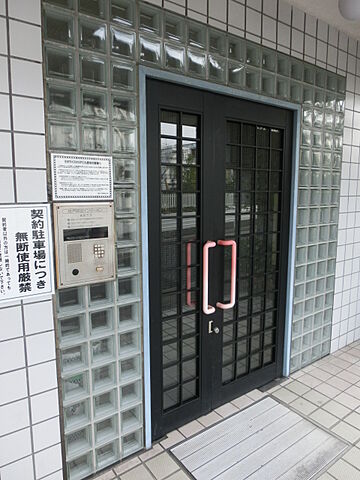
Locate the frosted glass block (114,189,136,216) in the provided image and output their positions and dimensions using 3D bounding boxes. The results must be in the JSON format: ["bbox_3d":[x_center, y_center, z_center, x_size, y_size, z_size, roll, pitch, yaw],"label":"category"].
[{"bbox_3d":[-0.305,-0.199,1.759,0.145,0.145,0.090,-6,10,-36],"label":"frosted glass block"}]

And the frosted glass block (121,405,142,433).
[{"bbox_3d":[-0.302,1.024,1.951,0.147,0.147,0.090,-6,10,-35],"label":"frosted glass block"}]

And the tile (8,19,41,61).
[{"bbox_3d":[-0.643,-0.827,1.389,0.124,0.144,0.010,-6,10,-35],"label":"tile"}]

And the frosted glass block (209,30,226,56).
[{"bbox_3d":[0.197,-1.174,2.001,0.145,0.145,0.090,-6,10,-35],"label":"frosted glass block"}]

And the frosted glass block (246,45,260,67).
[{"bbox_3d":[0.448,-1.202,2.185,0.147,0.147,0.090,-6,10,-35],"label":"frosted glass block"}]

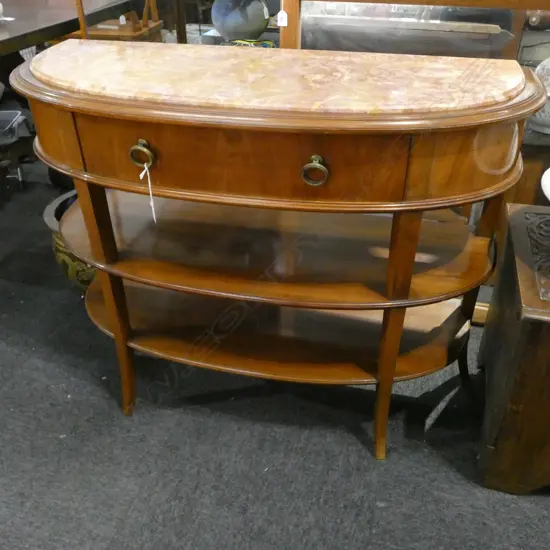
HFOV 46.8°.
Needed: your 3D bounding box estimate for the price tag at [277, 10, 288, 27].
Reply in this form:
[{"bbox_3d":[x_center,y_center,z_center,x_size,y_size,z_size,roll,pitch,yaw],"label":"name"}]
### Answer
[{"bbox_3d":[0.019,-0.618,1.531,0.022,0.039,0.002,4,34,7],"label":"price tag"}]

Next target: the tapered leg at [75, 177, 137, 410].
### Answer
[{"bbox_3d":[-0.391,0.075,1.530,0.048,0.667,0.066,18,38,26],"label":"tapered leg"}]

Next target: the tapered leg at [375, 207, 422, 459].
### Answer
[{"bbox_3d":[0.269,0.154,1.396,0.048,0.667,0.066,-3,34,-4],"label":"tapered leg"}]

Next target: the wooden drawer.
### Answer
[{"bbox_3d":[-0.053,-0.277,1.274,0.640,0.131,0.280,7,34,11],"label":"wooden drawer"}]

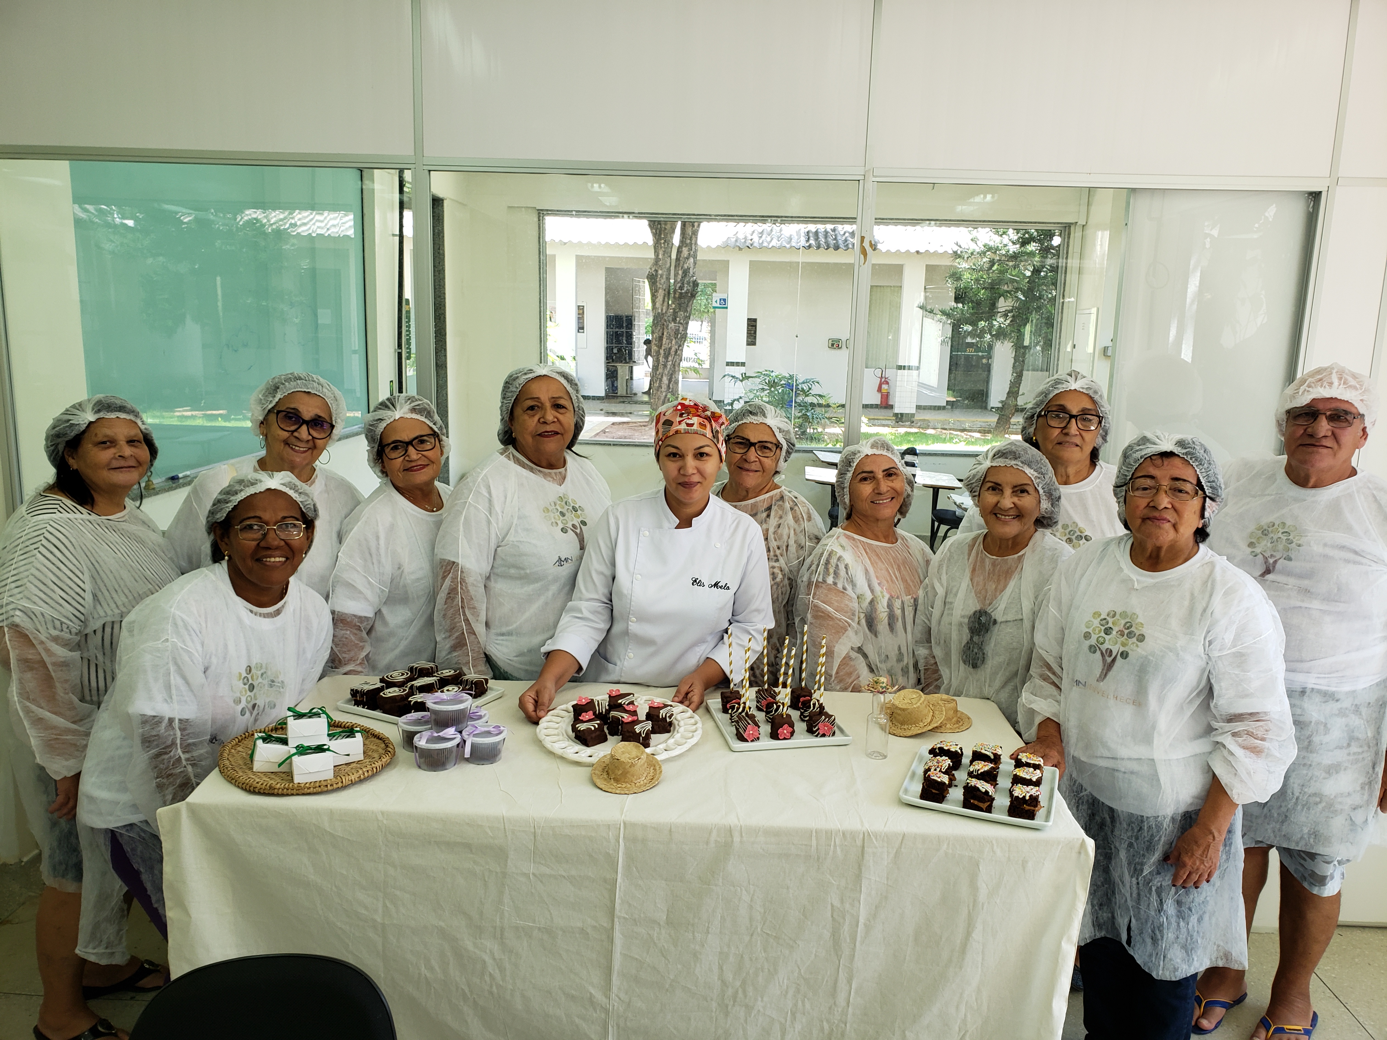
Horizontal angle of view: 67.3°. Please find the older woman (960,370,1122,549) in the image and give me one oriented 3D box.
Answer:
[{"bbox_3d":[0.919,0.399,2.713,0.500,1.560,0.310,5,11,18],"label":"older woman"}]

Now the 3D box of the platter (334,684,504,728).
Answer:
[{"bbox_3d":[-0.629,0.412,2.430,0.253,0.020,0.281,7,12,27],"label":"platter"}]

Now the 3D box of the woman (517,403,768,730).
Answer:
[{"bbox_3d":[-0.102,0.429,2.602,0.600,1.490,0.450,1,10,-3],"label":"woman"}]

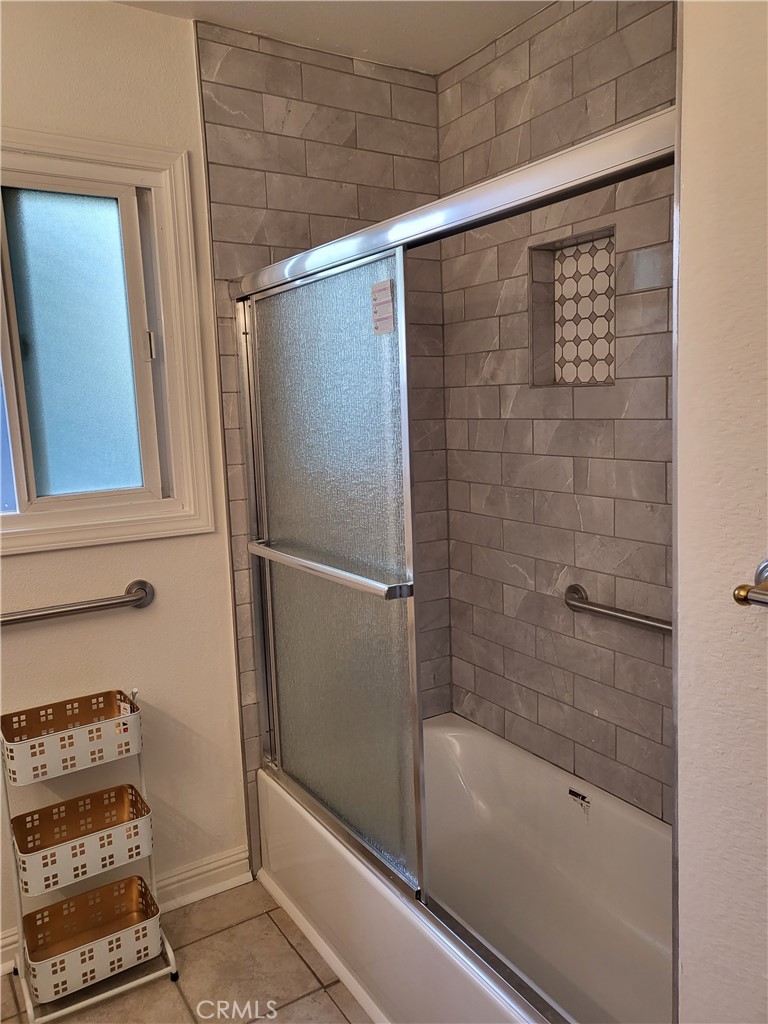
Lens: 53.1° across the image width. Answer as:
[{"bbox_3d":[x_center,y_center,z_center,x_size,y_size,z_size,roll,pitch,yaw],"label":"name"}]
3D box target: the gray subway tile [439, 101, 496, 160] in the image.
[{"bbox_3d":[0.258,-1.169,2.366,0.010,0.100,0.275,-7,9,-32],"label":"gray subway tile"}]

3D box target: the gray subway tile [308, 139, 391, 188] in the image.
[{"bbox_3d":[-0.101,-1.058,2.353,0.304,0.101,0.009,-7,9,-32],"label":"gray subway tile"}]

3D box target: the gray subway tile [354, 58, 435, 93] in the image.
[{"bbox_3d":[0.037,-1.345,2.376,0.303,0.049,0.010,-7,9,-32],"label":"gray subway tile"}]

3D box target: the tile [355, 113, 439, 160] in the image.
[{"bbox_3d":[0.043,-1.166,2.401,0.303,0.100,0.010,-7,9,-32],"label":"tile"}]

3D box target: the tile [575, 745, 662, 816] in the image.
[{"bbox_3d":[0.641,0.732,2.116,0.009,0.095,0.299,-7,9,-32],"label":"tile"}]

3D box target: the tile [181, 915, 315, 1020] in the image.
[{"bbox_3d":[-0.375,1.210,2.022,0.303,0.009,0.350,-7,9,-32],"label":"tile"}]

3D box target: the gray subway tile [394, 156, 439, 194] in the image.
[{"bbox_3d":[0.103,-1.065,2.437,0.175,0.101,0.009,-7,9,-32],"label":"gray subway tile"}]

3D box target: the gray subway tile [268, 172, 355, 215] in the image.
[{"bbox_3d":[-0.209,-0.941,2.298,0.304,0.101,0.009,-7,9,-32],"label":"gray subway tile"}]

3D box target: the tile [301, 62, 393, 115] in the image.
[{"bbox_3d":[-0.109,-1.266,2.324,0.304,0.101,0.009,-7,9,-32],"label":"tile"}]

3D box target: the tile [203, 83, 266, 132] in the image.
[{"bbox_3d":[-0.411,-1.103,2.102,0.168,0.101,0.009,-7,9,-32],"label":"tile"}]

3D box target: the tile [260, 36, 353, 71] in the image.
[{"bbox_3d":[-0.219,-1.301,2.200,0.301,0.040,0.010,-7,10,-33],"label":"tile"}]

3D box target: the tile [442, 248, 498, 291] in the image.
[{"bbox_3d":[0.275,-0.769,2.455,0.009,0.101,0.279,-7,9,-32],"label":"tile"}]

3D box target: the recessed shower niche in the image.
[{"bbox_3d":[0.540,-0.540,2.096,0.088,0.396,0.314,-7,9,-31],"label":"recessed shower niche"}]

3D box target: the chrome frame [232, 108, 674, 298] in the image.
[{"bbox_3d":[0.011,-0.551,1.539,0.068,0.062,1.484,-7,10,-33],"label":"chrome frame"}]

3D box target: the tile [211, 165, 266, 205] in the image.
[{"bbox_3d":[-0.403,-0.897,2.125,0.168,0.100,0.010,-7,10,-33],"label":"tile"}]

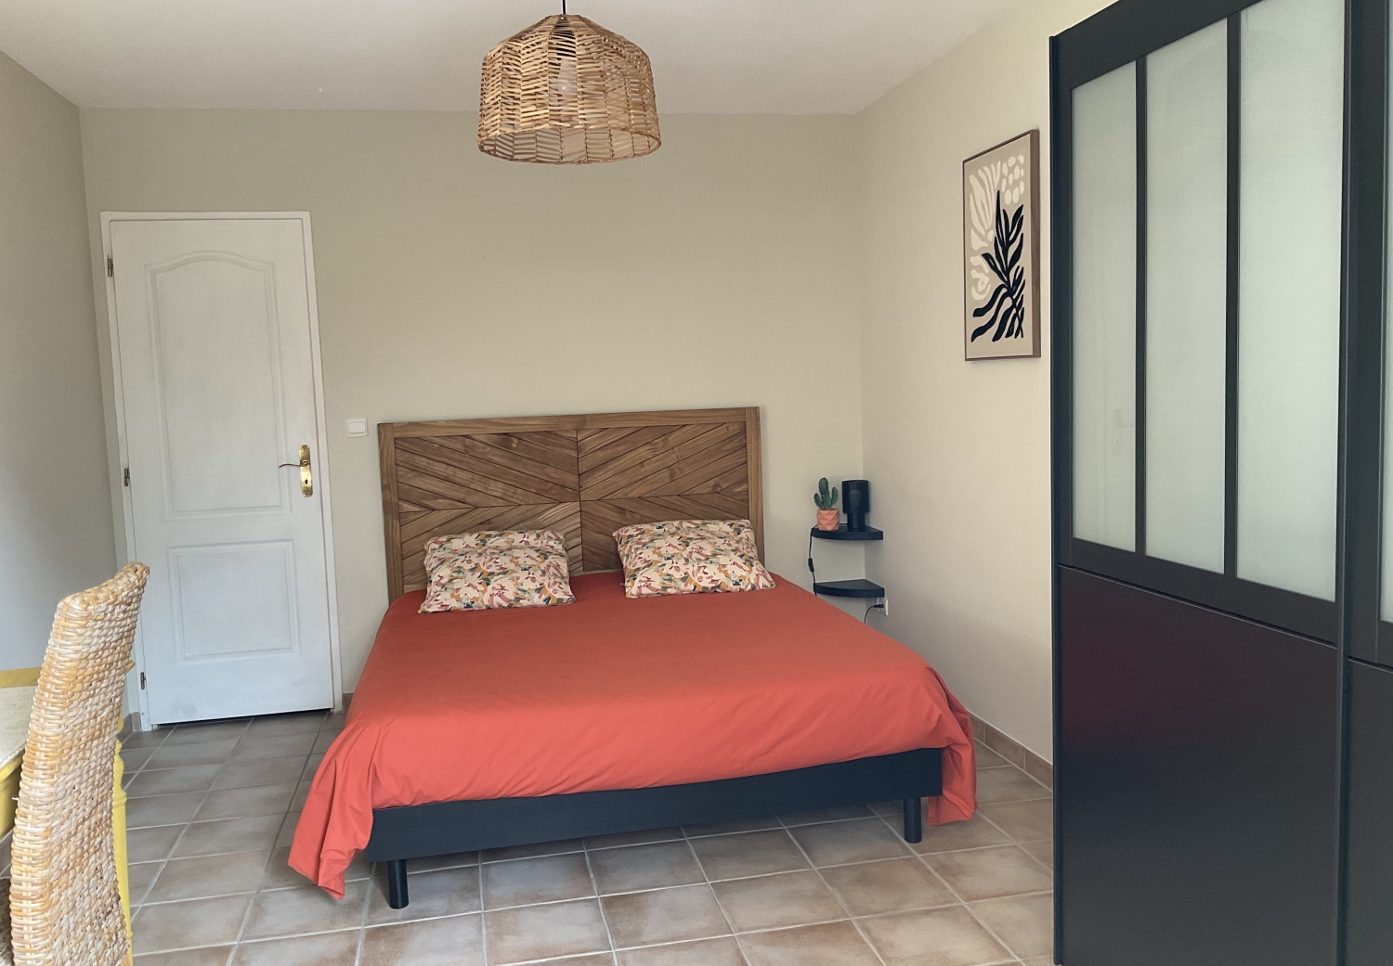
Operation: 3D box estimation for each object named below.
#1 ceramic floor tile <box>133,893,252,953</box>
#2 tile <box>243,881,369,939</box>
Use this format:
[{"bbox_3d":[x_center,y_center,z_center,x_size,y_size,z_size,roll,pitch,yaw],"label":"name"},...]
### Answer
[{"bbox_3d":[-1.335,1.165,3.066,0.296,0.012,0.296,-3,6,-12],"label":"ceramic floor tile"},{"bbox_3d":[-1.030,1.139,3.106,0.297,0.010,0.297,-3,5,-12],"label":"tile"}]

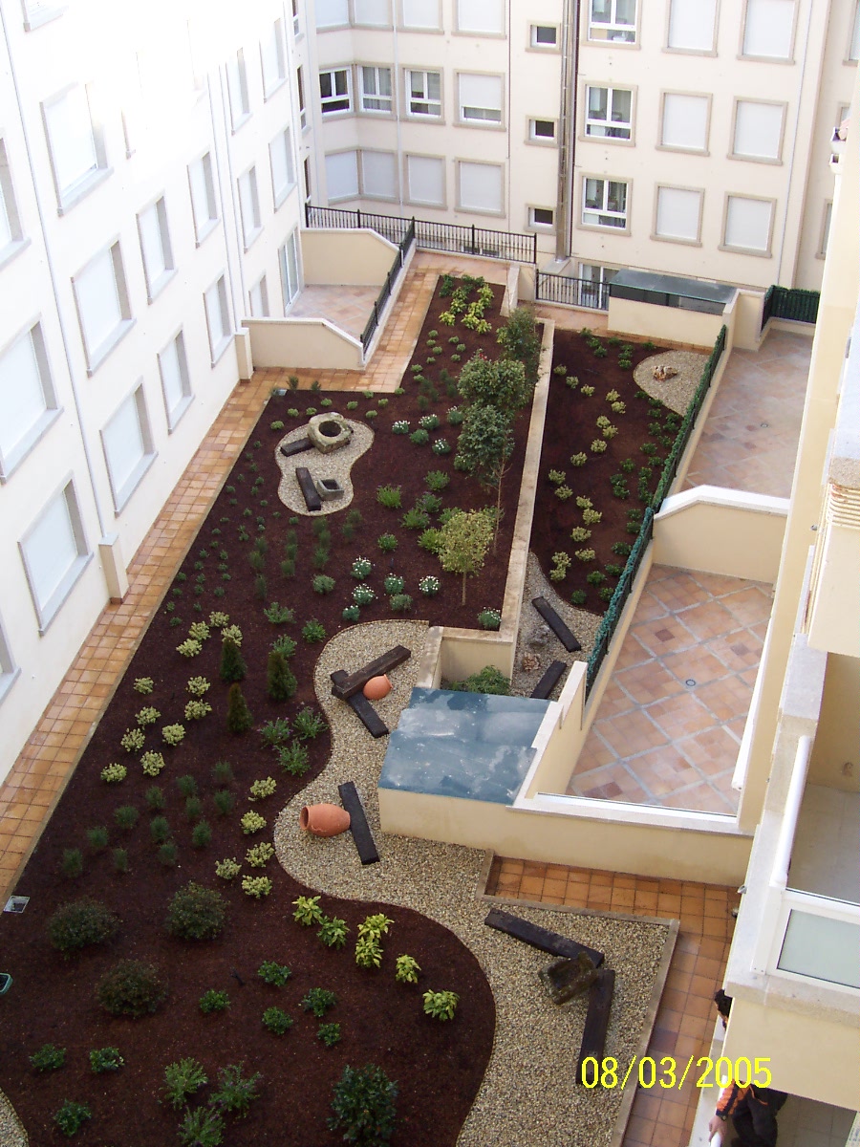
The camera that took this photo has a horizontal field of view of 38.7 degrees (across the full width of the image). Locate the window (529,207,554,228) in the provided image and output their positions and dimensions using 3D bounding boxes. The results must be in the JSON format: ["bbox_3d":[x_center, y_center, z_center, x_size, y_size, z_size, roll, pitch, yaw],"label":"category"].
[{"bbox_3d":[3.716,-11.670,40.129,0.858,0.631,0.170,17,38,26],"label":"window"}]

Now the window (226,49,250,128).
[{"bbox_3d":[-4.493,-11.253,28.530,0.160,1.568,1.408,3,35,7],"label":"window"}]

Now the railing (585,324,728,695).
[{"bbox_3d":[4.917,-2.060,25.051,0.200,0.748,14.400,10,35,17],"label":"railing"}]

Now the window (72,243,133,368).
[{"bbox_3d":[-5.757,-4.727,21.569,0.160,1.568,2.112,3,35,7],"label":"window"}]

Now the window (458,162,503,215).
[{"bbox_3d":[1.665,-12.823,40.767,1.552,1.552,0.150,15,38,23],"label":"window"}]

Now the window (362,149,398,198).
[{"bbox_3d":[-1.727,-13.762,42.287,1.360,1.567,0.150,15,38,23],"label":"window"}]

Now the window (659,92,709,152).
[{"bbox_3d":[7.511,-13.326,36.147,1.408,1.616,0.160,15,38,23],"label":"window"}]

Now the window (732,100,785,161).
[{"bbox_3d":[9.544,-12.894,35.691,1.370,1.612,0.150,15,38,23],"label":"window"}]

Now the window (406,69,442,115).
[{"bbox_3d":[-0.155,-15.621,39.821,1.291,1.506,0.170,17,38,26],"label":"window"}]

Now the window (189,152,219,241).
[{"bbox_3d":[-5.081,-8.334,26.994,0.170,1.610,1.646,2,34,6],"label":"window"}]

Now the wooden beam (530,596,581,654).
[{"bbox_3d":[2.393,0.957,23.287,0.235,0.130,1.630,-13,36,-16],"label":"wooden beam"}]

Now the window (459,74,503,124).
[{"bbox_3d":[1.653,-15.111,38.994,1.504,1.513,0.170,17,38,26],"label":"window"}]

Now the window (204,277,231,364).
[{"bbox_3d":[-4.900,-5.897,28.459,0.150,1.663,1.532,3,35,7],"label":"window"}]

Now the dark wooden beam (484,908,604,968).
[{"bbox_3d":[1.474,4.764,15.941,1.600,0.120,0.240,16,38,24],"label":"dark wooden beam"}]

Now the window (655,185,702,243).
[{"bbox_3d":[7.703,-11.136,37.878,1.416,1.618,0.170,17,38,26],"label":"window"}]

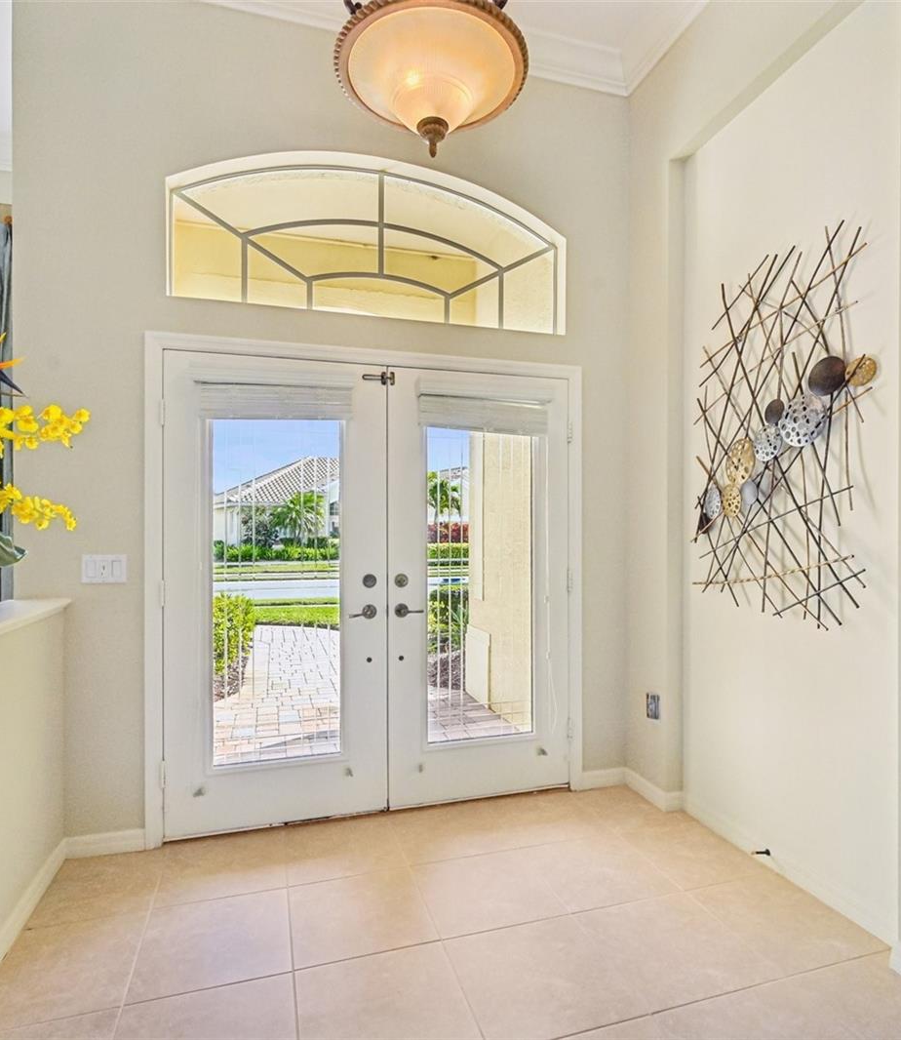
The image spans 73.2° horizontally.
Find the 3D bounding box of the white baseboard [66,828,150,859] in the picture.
[{"bbox_3d":[-1.367,1.287,2.408,0.293,0.088,0.015,0,0,-17],"label":"white baseboard"}]

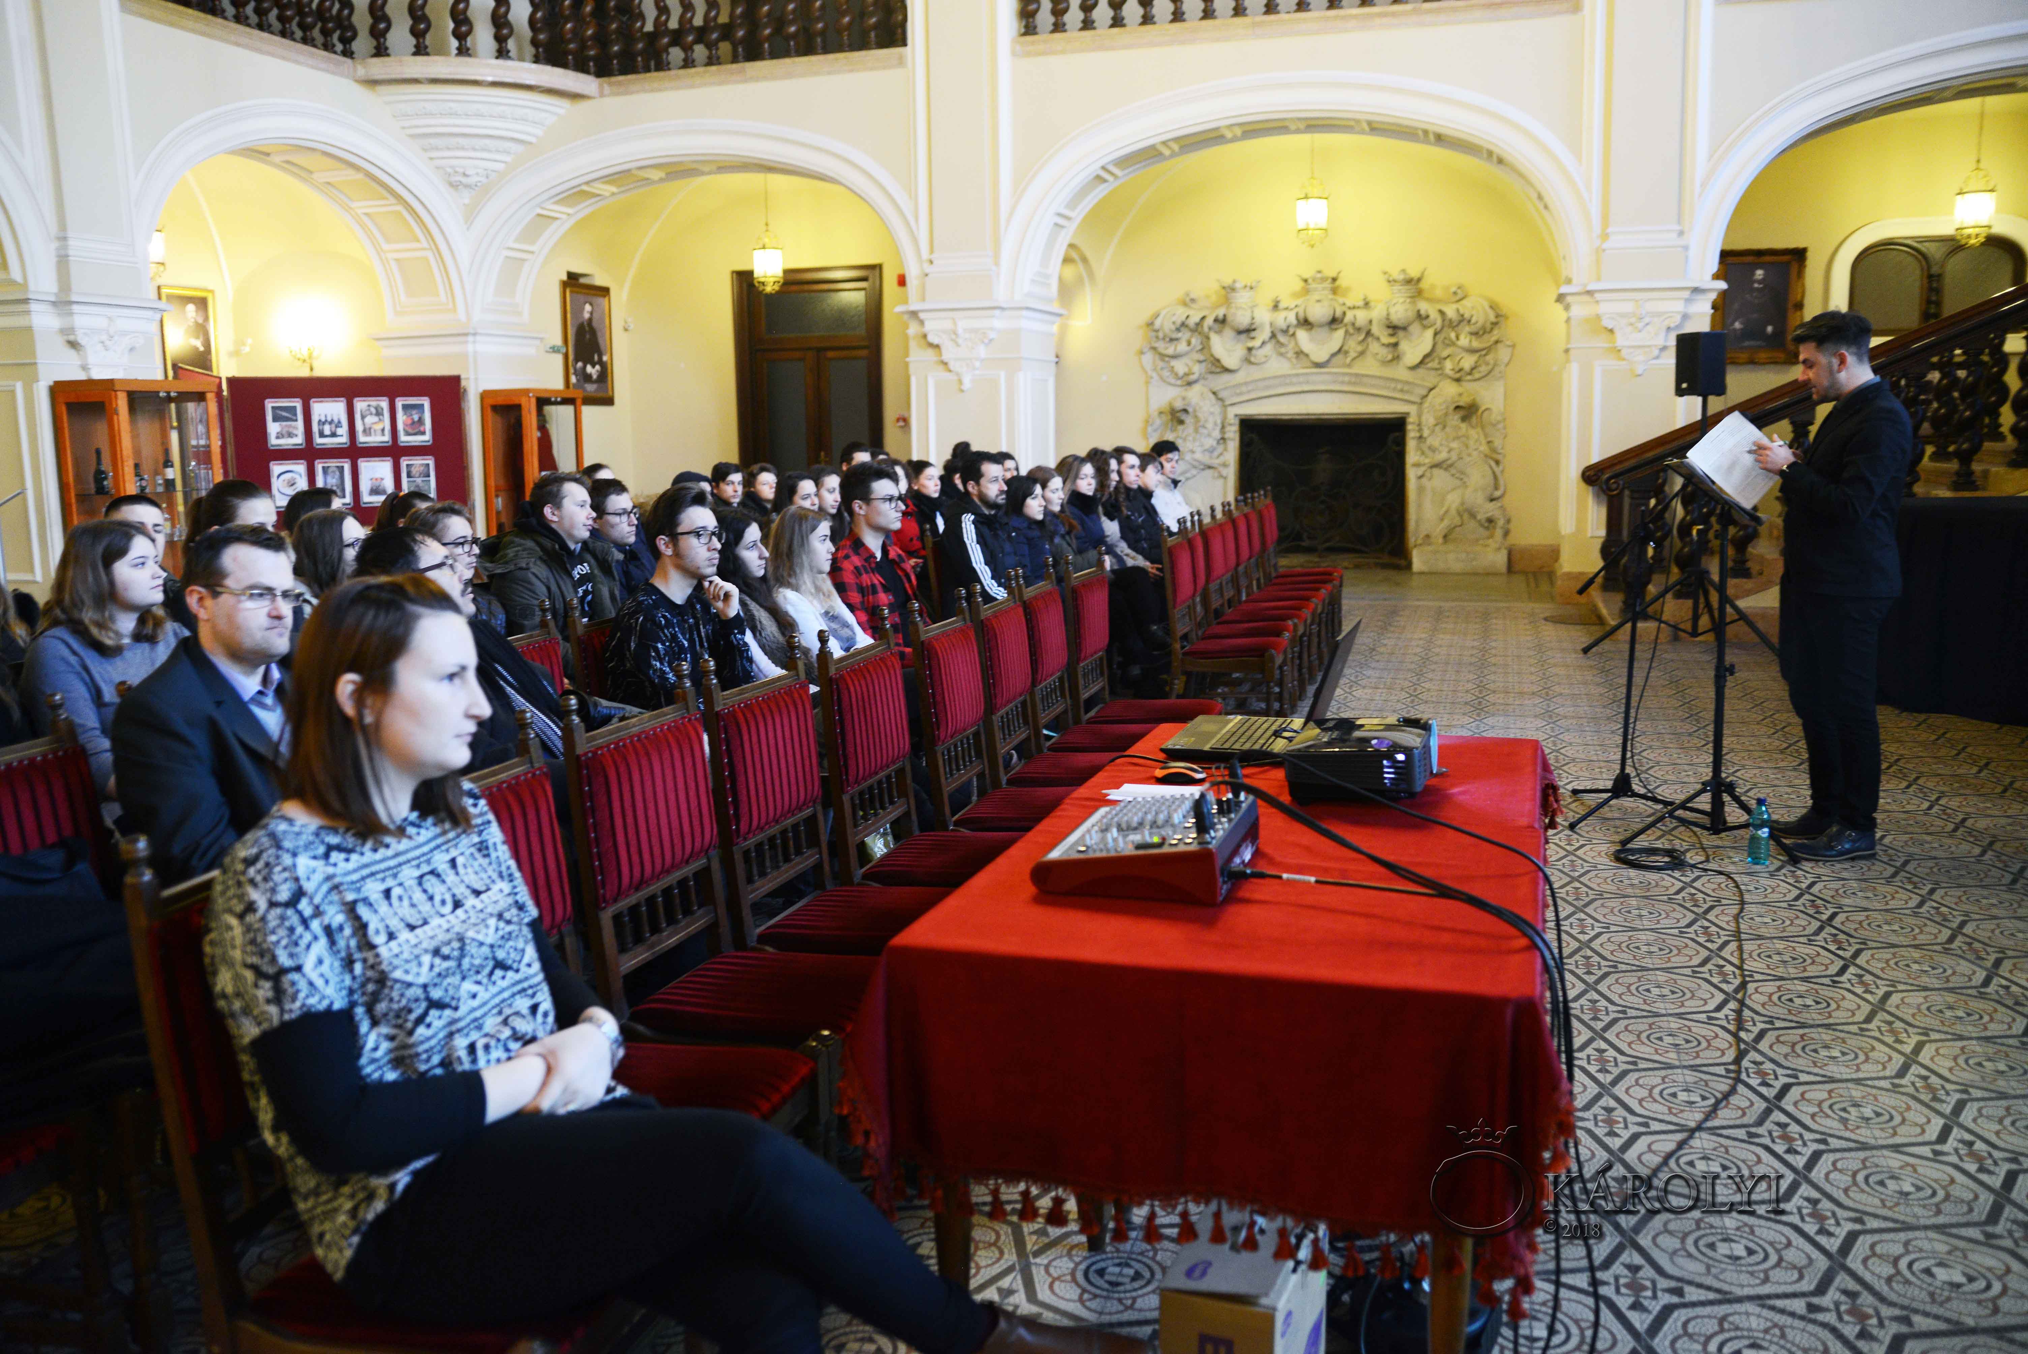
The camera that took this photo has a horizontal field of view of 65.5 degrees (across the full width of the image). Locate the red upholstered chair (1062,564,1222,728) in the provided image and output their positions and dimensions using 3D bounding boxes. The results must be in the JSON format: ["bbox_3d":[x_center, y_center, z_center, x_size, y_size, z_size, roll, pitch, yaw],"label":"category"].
[{"bbox_3d":[0.457,0.076,5.502,0.540,1.030,0.480,2,9,18],"label":"red upholstered chair"}]

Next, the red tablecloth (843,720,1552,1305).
[{"bbox_3d":[0.464,0.426,2.771,0.970,0.375,1.780,2,9,18],"label":"red tablecloth"}]

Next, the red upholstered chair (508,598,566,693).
[{"bbox_3d":[-1.088,0.336,4.091,0.530,1.045,0.470,1,9,16],"label":"red upholstered chair"}]

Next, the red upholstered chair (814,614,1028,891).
[{"bbox_3d":[-0.139,0.380,3.680,0.530,1.045,0.470,1,9,16],"label":"red upholstered chair"}]

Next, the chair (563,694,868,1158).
[{"bbox_3d":[-0.462,0.520,2.866,0.480,1.030,0.440,2,9,17],"label":"chair"}]

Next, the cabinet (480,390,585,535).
[{"bbox_3d":[-4.597,-1.790,15.299,0.530,1.925,0.880,2,9,17],"label":"cabinet"}]

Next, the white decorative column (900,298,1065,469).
[{"bbox_3d":[-0.291,-2.053,14.399,1.130,2.560,1.350,1,9,16],"label":"white decorative column"}]

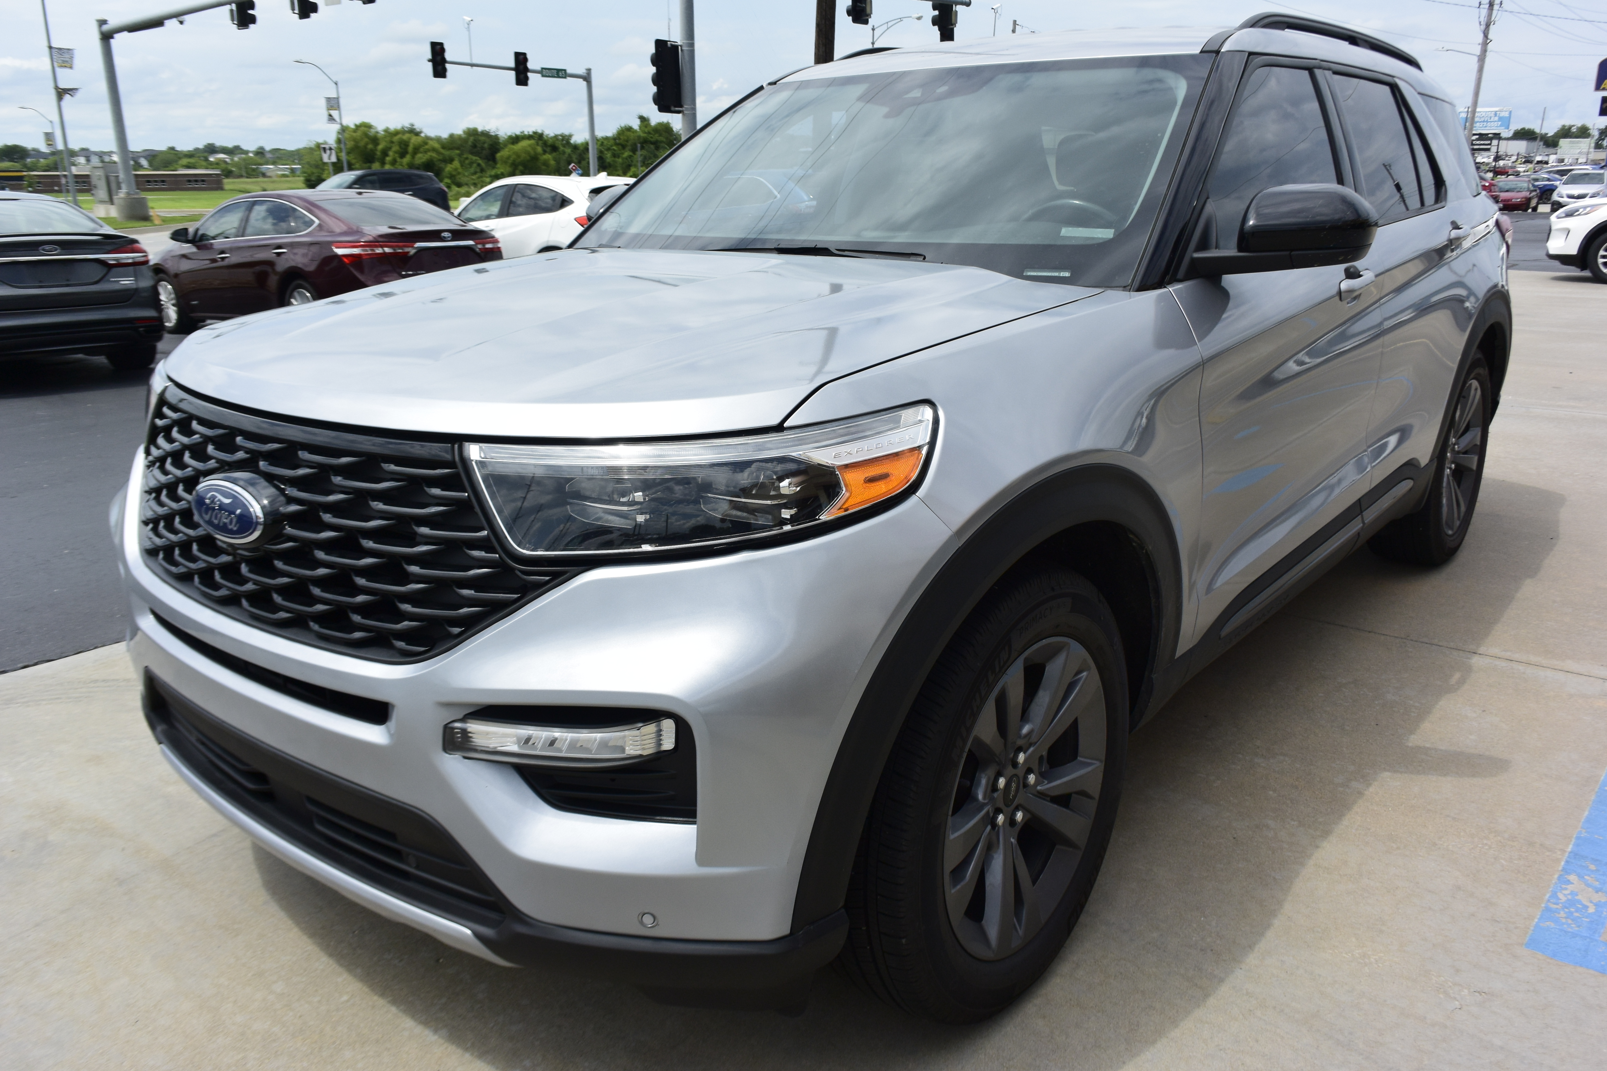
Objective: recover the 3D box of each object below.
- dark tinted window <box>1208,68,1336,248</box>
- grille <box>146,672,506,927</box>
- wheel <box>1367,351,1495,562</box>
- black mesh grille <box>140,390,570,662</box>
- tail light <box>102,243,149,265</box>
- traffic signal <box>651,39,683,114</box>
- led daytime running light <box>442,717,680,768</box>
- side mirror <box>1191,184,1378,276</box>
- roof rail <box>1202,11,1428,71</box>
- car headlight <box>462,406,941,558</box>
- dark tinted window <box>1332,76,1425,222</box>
[{"bbox_3d":[0.996,-0.825,2.591,0.060,0.410,0.850,-10,7,42],"label":"dark tinted window"},{"bbox_3d":[-0.863,0.366,1.976,1.060,0.220,0.170,12,21,38],"label":"grille"},{"bbox_3d":[2.224,-0.293,4.277,0.260,0.775,0.780,12,21,38],"label":"wheel"},{"bbox_3d":[-0.813,-0.037,1.878,1.140,0.330,0.210,13,21,37],"label":"black mesh grille"},{"bbox_3d":[-5.330,-2.213,9.500,0.460,0.175,0.280,-15,23,-41],"label":"tail light"},{"bbox_3d":[-2.610,-8.825,23.200,0.450,1.310,0.600,16,23,43],"label":"traffic signal"},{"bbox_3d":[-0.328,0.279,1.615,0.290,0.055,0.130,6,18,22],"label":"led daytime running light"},{"bbox_3d":[0.875,-0.557,2.179,0.250,0.170,0.220,13,21,37],"label":"side mirror"},{"bbox_3d":[1.573,-1.414,3.525,0.100,0.140,2.150,12,21,38],"label":"roof rail"},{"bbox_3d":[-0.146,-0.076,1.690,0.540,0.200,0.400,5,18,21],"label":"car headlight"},{"bbox_3d":[1.569,-1.040,3.261,0.060,0.390,0.650,-10,7,42],"label":"dark tinted window"}]

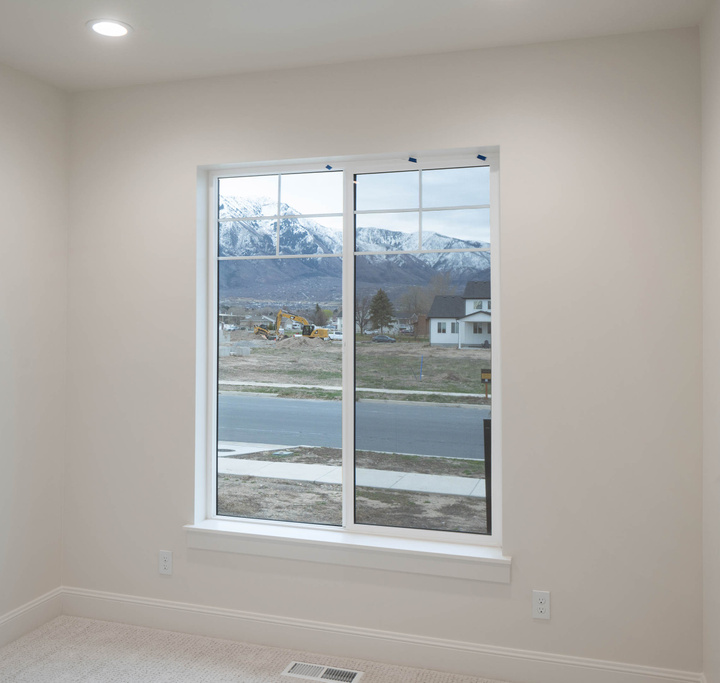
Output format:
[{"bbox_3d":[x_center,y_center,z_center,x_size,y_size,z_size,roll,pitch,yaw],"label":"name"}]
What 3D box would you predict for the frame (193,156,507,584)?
[{"bbox_3d":[-0.086,0.084,3.225,1.581,1.896,0.155,0,-1,17],"label":"frame"}]

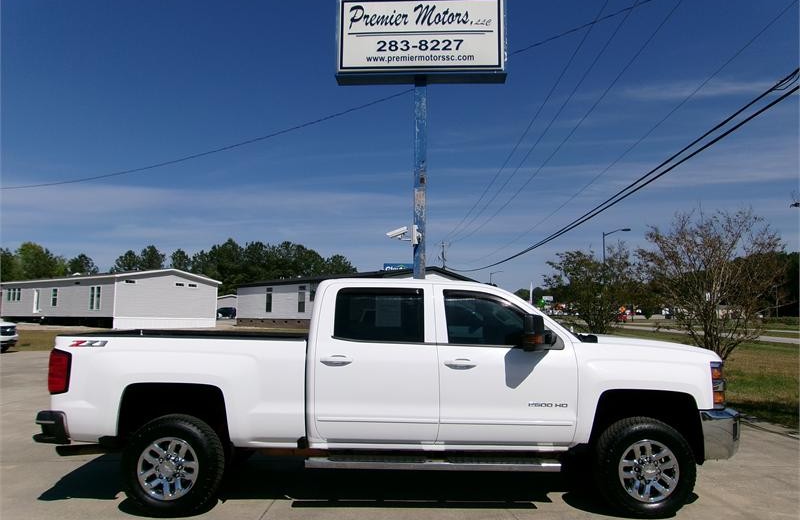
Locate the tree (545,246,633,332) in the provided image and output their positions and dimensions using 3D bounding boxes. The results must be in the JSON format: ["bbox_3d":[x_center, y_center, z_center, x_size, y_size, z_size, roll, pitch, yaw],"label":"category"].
[{"bbox_3d":[9.257,1.616,29.966,4.619,4.742,4.619,0,-4,0],"label":"tree"}]

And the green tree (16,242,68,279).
[{"bbox_3d":[-54.456,2.844,95.023,7.918,11.067,7.918,0,-4,0],"label":"green tree"}]

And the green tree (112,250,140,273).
[{"bbox_3d":[-45.151,3.716,102.985,4.621,10.606,4.621,0,-4,0],"label":"green tree"}]

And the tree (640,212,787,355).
[{"bbox_3d":[8.203,0.805,16.489,3.873,4.370,3.873,0,-4,0],"label":"tree"}]

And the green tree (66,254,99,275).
[{"bbox_3d":[-53.418,4.087,104.959,5.382,10.056,5.382,0,-4,0],"label":"green tree"}]

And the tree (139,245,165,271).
[{"bbox_3d":[-39.684,3.162,100.020,4.488,11.342,4.488,0,-4,0],"label":"tree"}]

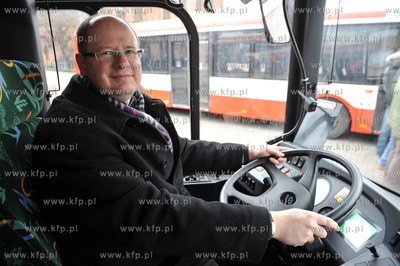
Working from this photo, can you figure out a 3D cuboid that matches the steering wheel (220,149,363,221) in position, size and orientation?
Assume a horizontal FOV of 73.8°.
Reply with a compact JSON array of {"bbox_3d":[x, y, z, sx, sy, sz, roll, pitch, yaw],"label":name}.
[{"bbox_3d":[0.303,0.199,0.929,0.462,0.095,0.462,-20,18,-3],"label":"steering wheel"}]

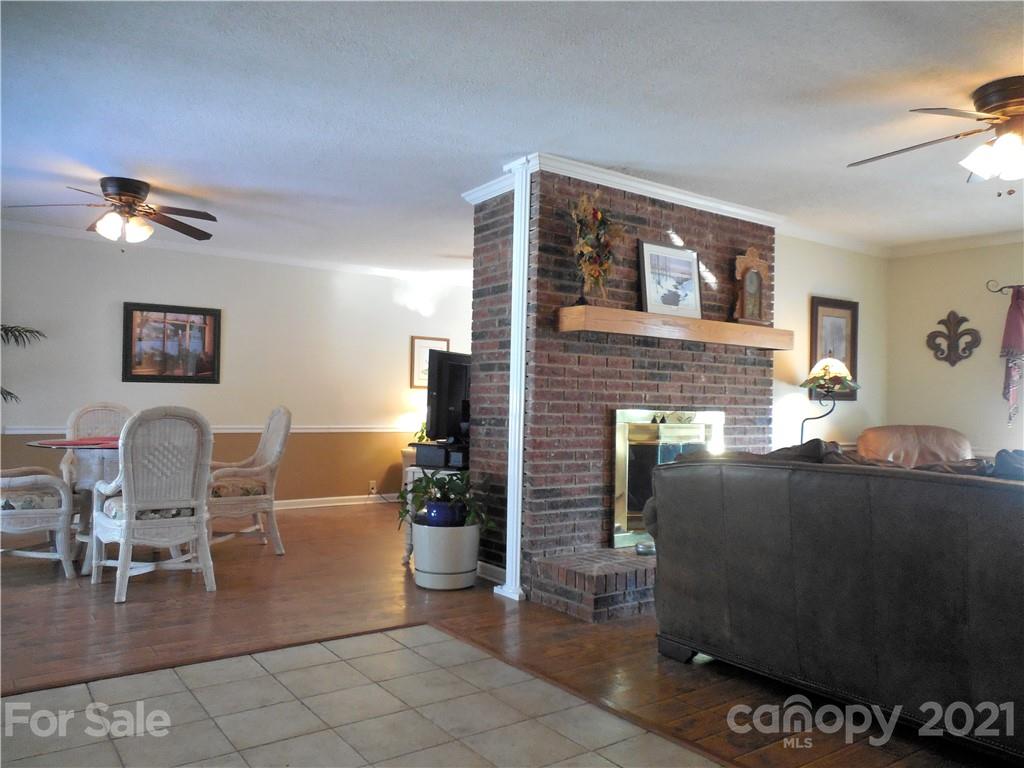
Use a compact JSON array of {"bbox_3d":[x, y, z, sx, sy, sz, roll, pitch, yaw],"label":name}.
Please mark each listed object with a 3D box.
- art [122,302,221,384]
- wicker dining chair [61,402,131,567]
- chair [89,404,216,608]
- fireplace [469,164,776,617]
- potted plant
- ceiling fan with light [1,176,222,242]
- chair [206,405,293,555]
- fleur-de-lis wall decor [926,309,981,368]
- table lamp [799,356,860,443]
[{"bbox_3d":[-2.993,-0.350,6.553,0.797,0.685,0.040,2,-2,-35],"label":"art"},{"bbox_3d":[-2.818,0.635,5.145,0.600,1.010,0.600,2,-2,-35],"label":"wicker dining chair"},{"bbox_3d":[-1.992,0.629,4.175,0.600,1.010,0.600,2,-2,-35],"label":"chair"},{"bbox_3d":[0.929,0.002,4.764,2.140,2.420,1.240,2,-2,-35],"label":"fireplace"},{"bbox_3d":[-0.389,0.848,4.426,0.490,0.662,0.480,1,-1,0],"label":"potted plant"},{"bbox_3d":[-2.525,-1.118,4.793,1.290,0.390,1.290,2,-2,-35],"label":"ceiling fan with light"},{"bbox_3d":[-1.893,0.654,5.104,0.600,1.010,0.600,2,-2,-35],"label":"chair"},{"bbox_3d":[3.515,-0.361,5.904,0.030,0.457,0.410,2,-2,-35],"label":"fleur-de-lis wall decor"},{"bbox_3d":[2.242,0.178,5.257,0.440,0.750,0.420,2,-2,-35],"label":"table lamp"}]

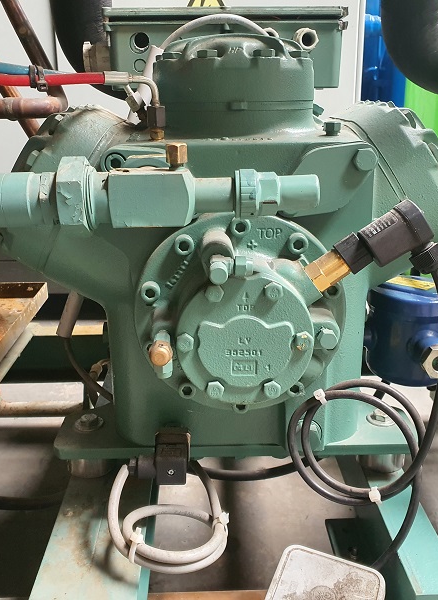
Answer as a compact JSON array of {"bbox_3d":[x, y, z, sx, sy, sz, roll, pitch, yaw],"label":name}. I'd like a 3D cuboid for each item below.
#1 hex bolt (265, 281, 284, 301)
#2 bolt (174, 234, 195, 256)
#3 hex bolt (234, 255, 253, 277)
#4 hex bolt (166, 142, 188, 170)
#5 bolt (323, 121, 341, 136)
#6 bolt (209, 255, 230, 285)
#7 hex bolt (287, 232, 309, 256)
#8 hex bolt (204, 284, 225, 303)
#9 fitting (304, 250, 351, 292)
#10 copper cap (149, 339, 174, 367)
[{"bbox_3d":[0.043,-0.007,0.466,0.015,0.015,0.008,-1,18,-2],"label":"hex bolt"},{"bbox_3d":[-0.029,-0.046,0.507,0.017,0.017,0.010,-1,18,-2],"label":"bolt"},{"bbox_3d":[0.020,-0.027,0.477,0.015,0.017,0.017,0,20,-1],"label":"hex bolt"},{"bbox_3d":[-0.032,-0.109,0.457,0.017,0.019,0.017,-1,18,-2],"label":"hex bolt"},{"bbox_3d":[0.109,-0.164,0.577,0.015,0.013,0.015,0,20,-1],"label":"bolt"},{"bbox_3d":[0.001,-0.023,0.467,0.017,0.017,0.024,0,20,-1],"label":"bolt"},{"bbox_3d":[0.067,-0.047,0.507,0.017,0.017,0.010,-1,18,-2],"label":"hex bolt"},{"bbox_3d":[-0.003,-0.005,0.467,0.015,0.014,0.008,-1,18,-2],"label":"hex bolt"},{"bbox_3d":[0.088,-0.024,0.485,0.028,0.025,0.025,-34,16,9],"label":"fitting"},{"bbox_3d":[-0.045,0.042,0.473,0.018,0.018,0.016,-1,18,-2],"label":"copper cap"}]

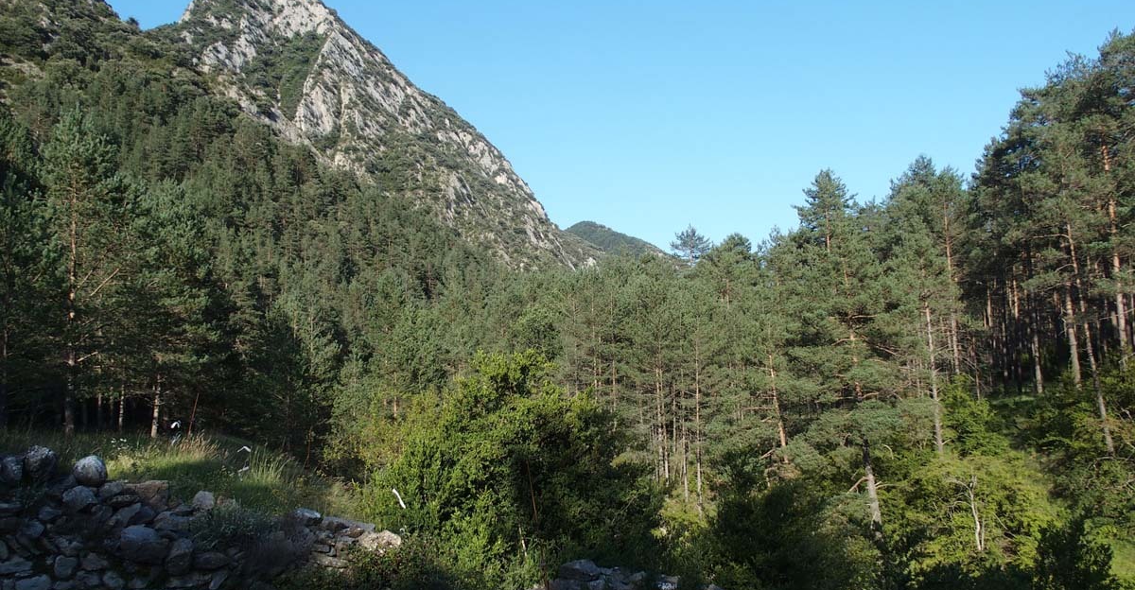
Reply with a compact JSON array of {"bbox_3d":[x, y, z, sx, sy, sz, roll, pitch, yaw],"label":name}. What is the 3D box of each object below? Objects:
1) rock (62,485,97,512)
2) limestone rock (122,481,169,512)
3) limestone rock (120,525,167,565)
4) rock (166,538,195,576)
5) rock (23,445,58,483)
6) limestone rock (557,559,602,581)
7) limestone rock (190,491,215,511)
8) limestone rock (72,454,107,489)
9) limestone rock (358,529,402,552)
[{"bbox_3d":[-3.801,1.587,7.150,0.250,0.198,0.230,-1,-7,0],"label":"rock"},{"bbox_3d":[-3.218,1.531,7.000,0.291,0.211,0.260,-1,-7,0],"label":"limestone rock"},{"bbox_3d":[-3.109,1.830,6.750,0.281,0.260,0.300,-1,-7,0],"label":"limestone rock"},{"bbox_3d":[-2.974,2.008,7.050,0.211,0.265,0.240,-1,-7,0],"label":"rock"},{"bbox_3d":[-4.189,1.343,7.300,0.255,0.274,0.260,-1,-7,0],"label":"rock"},{"bbox_3d":[0.098,2.312,7.700,0.344,0.144,0.260,-1,-7,0],"label":"limestone rock"},{"bbox_3d":[-2.826,1.590,7.100,0.151,0.148,0.170,-1,-7,0],"label":"limestone rock"},{"bbox_3d":[-3.794,1.403,7.300,0.263,0.245,0.250,-1,-7,0],"label":"limestone rock"},{"bbox_3d":[-1.593,2.092,7.800,0.341,0.166,0.260,-1,-7,0],"label":"limestone rock"}]

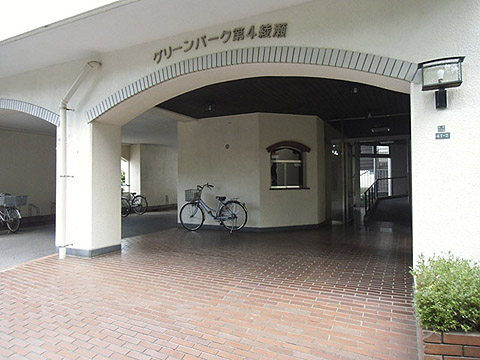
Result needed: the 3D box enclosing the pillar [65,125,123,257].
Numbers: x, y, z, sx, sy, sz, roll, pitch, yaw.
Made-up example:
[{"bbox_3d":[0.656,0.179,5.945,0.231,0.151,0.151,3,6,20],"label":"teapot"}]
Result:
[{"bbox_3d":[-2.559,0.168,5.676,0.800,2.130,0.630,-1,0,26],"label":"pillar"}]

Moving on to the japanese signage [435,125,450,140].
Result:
[{"bbox_3d":[1.904,-0.443,3.116,0.118,0.138,0.015,-1,0,26],"label":"japanese signage"}]

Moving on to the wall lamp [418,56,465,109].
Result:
[{"bbox_3d":[1.832,-0.870,3.029,0.362,0.414,0.230,-1,0,26],"label":"wall lamp"}]

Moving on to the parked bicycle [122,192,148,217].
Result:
[{"bbox_3d":[-4.007,0.750,12.003,1.760,1.060,0.550,-1,0,26],"label":"parked bicycle"}]

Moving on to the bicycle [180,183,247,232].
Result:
[{"bbox_3d":[-0.627,0.656,7.683,1.760,1.110,0.560,-1,0,22],"label":"bicycle"}]

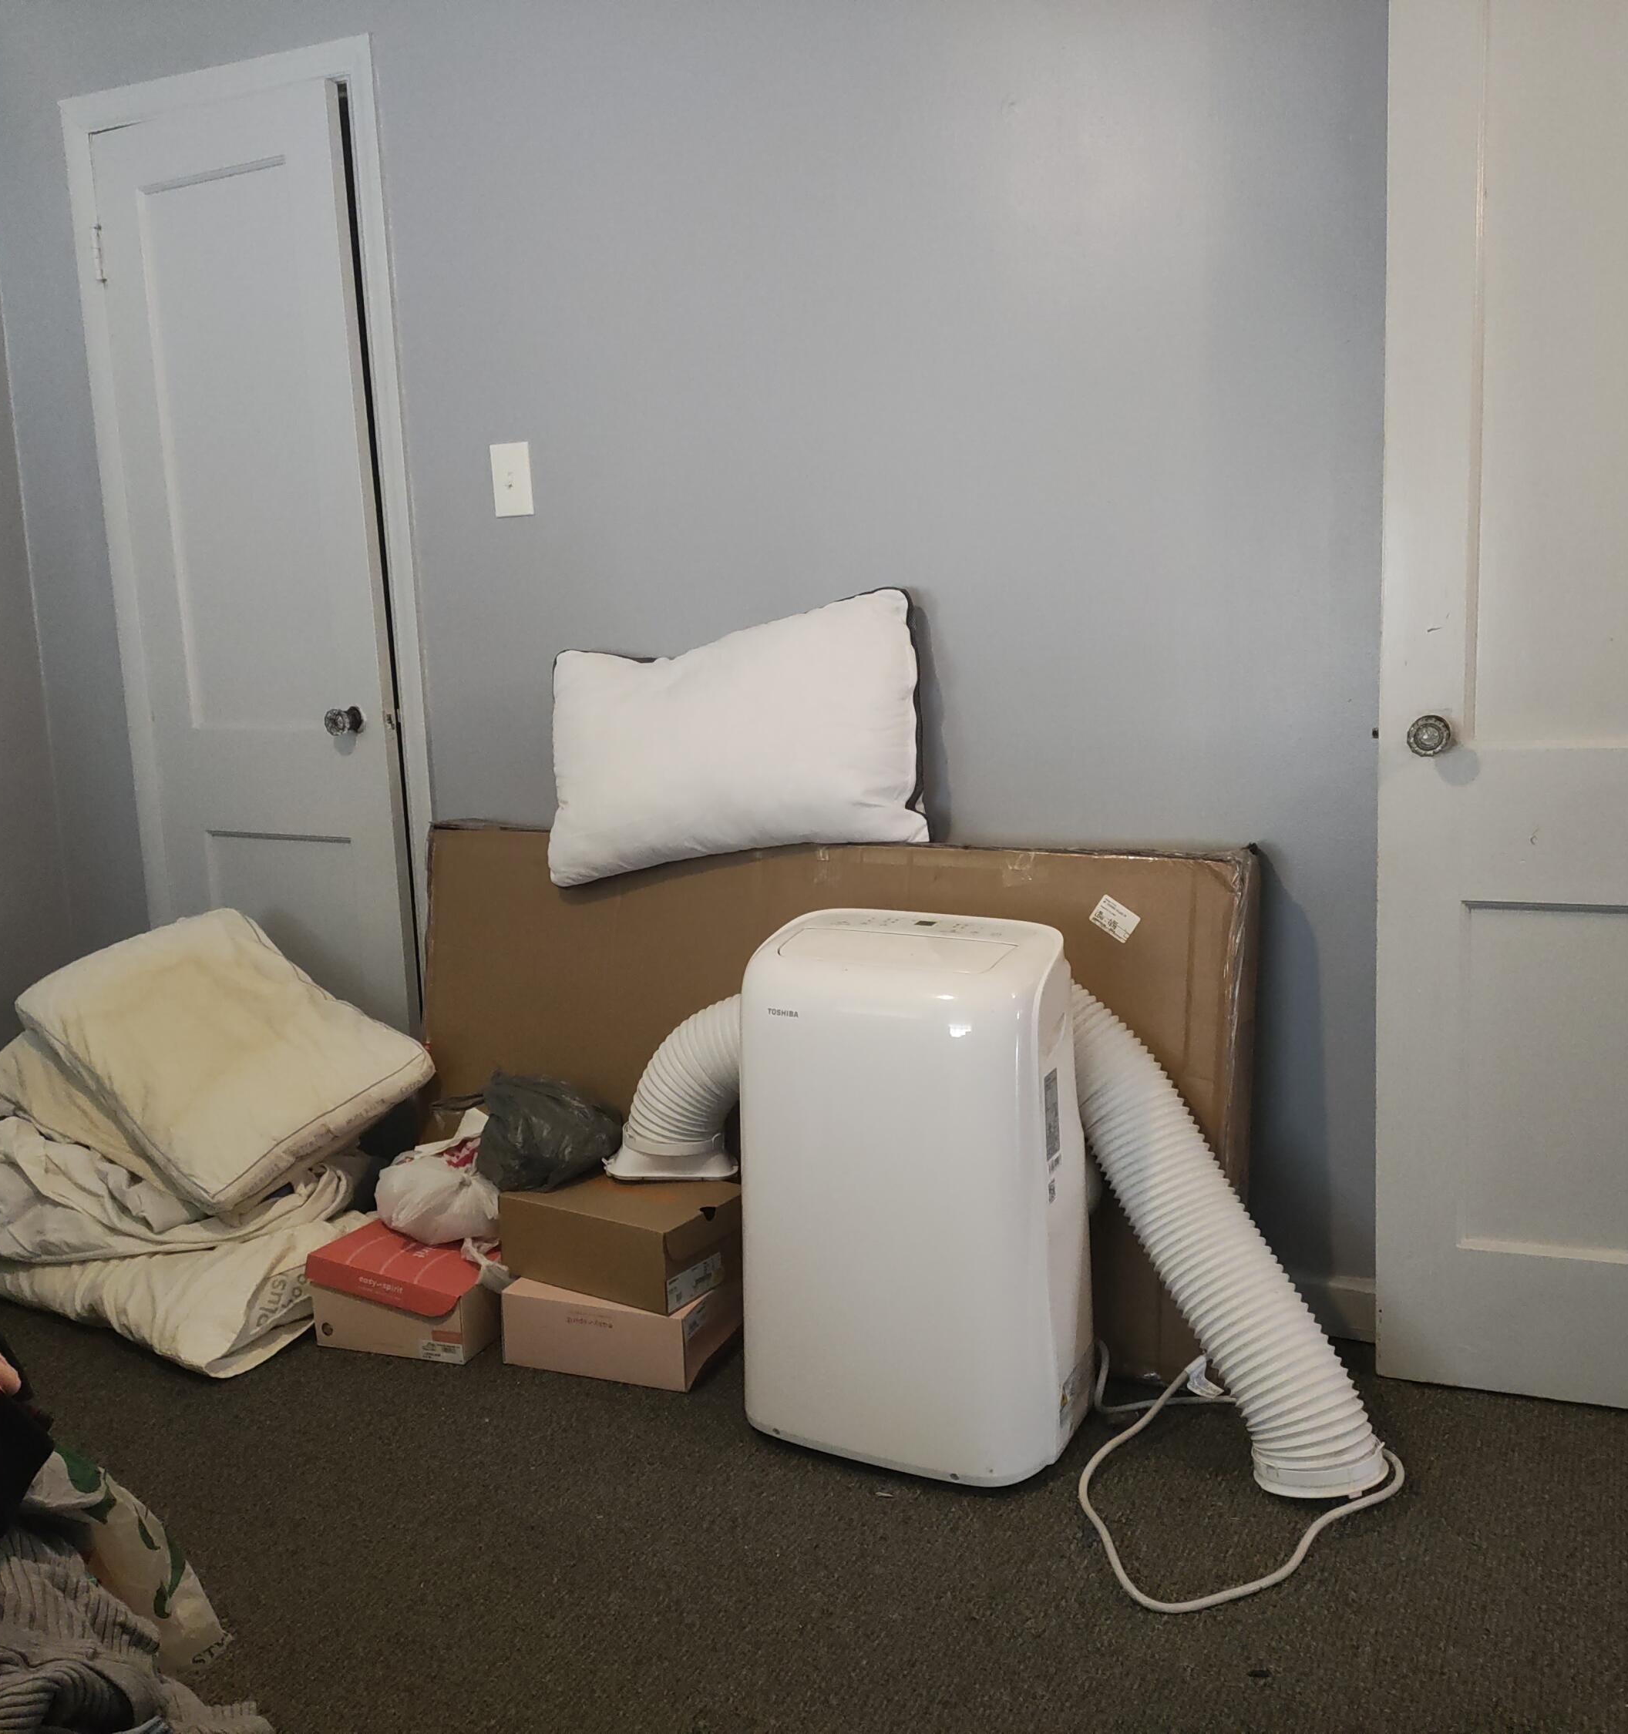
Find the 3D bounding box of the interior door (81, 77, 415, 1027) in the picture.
[{"bbox_3d":[-1.004,-0.350,3.075,0.580,1.980,0.037,2,10,28],"label":"interior door"}]

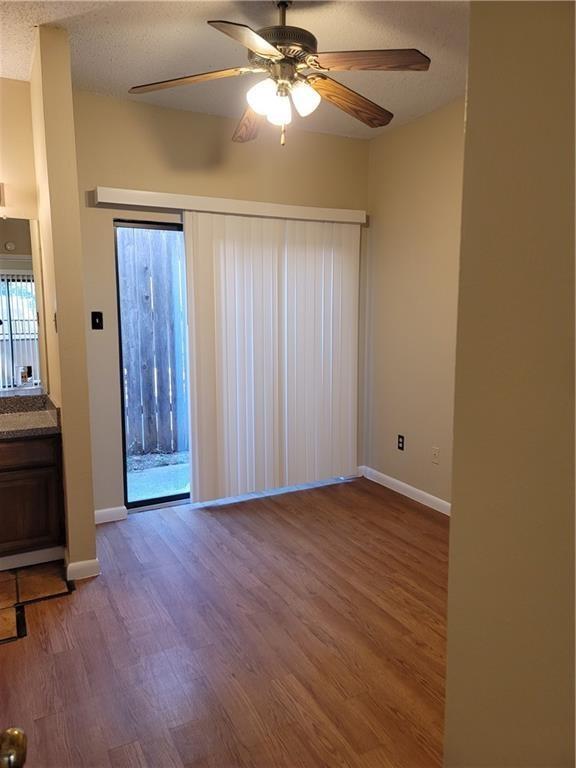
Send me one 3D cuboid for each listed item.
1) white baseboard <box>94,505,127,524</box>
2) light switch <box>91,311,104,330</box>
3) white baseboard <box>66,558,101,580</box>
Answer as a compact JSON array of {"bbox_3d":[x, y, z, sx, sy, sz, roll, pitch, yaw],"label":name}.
[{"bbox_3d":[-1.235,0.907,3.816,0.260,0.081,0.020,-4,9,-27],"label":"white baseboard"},{"bbox_3d":[-1.245,-0.412,3.636,0.071,0.115,0.014,-4,9,-27],"label":"light switch"},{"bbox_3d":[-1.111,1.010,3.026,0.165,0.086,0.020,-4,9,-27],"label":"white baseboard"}]

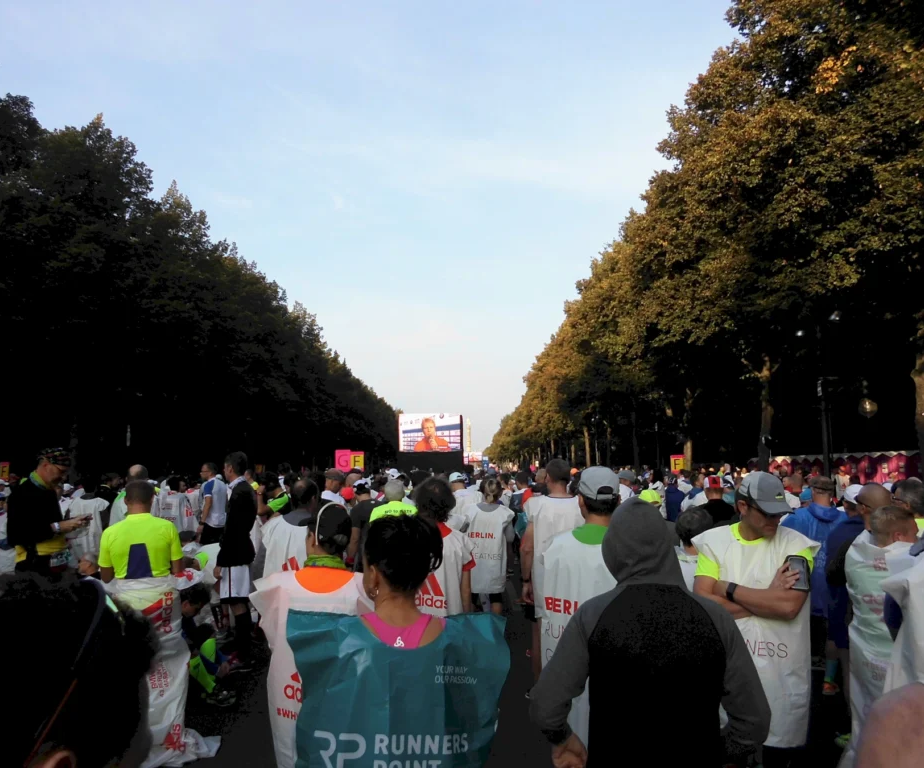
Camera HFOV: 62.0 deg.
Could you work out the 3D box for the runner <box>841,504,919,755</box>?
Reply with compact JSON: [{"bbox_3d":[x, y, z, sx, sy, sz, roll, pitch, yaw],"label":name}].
[{"bbox_3d":[1.788,1.286,3.131,0.520,1.610,0.360,-3,-7,28],"label":"runner"}]

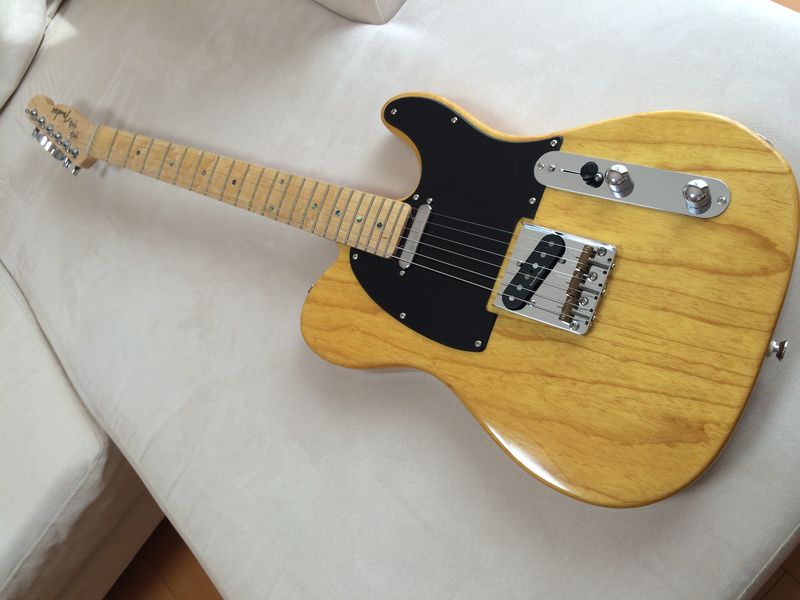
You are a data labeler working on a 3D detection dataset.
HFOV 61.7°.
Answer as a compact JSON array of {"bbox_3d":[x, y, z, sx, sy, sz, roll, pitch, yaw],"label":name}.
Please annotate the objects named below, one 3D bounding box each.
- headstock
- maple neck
[{"bbox_3d":[-0.463,-0.227,0.924,0.165,0.034,0.092,20,90,27],"label":"headstock"},{"bbox_3d":[-0.198,-0.137,0.778,0.485,0.024,0.056,20,90,27],"label":"maple neck"}]

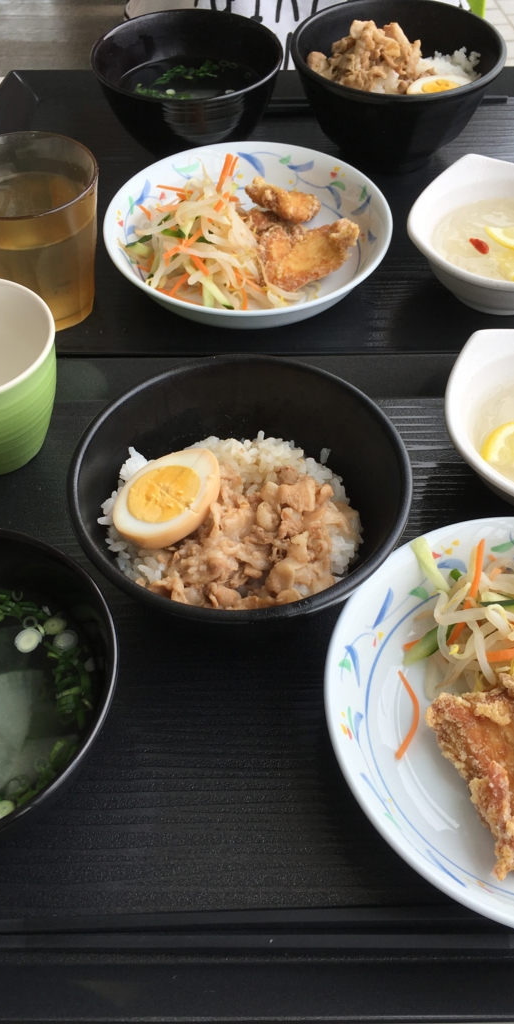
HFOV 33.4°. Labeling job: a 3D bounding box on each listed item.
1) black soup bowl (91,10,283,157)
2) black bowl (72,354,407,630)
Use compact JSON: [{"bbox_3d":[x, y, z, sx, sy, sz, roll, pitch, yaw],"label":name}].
[{"bbox_3d":[-0.046,-0.284,0.596,0.127,0.068,0.127,0,53,0],"label":"black soup bowl"},{"bbox_3d":[-0.006,0.007,0.375,0.140,0.074,0.140,0,53,0],"label":"black bowl"}]

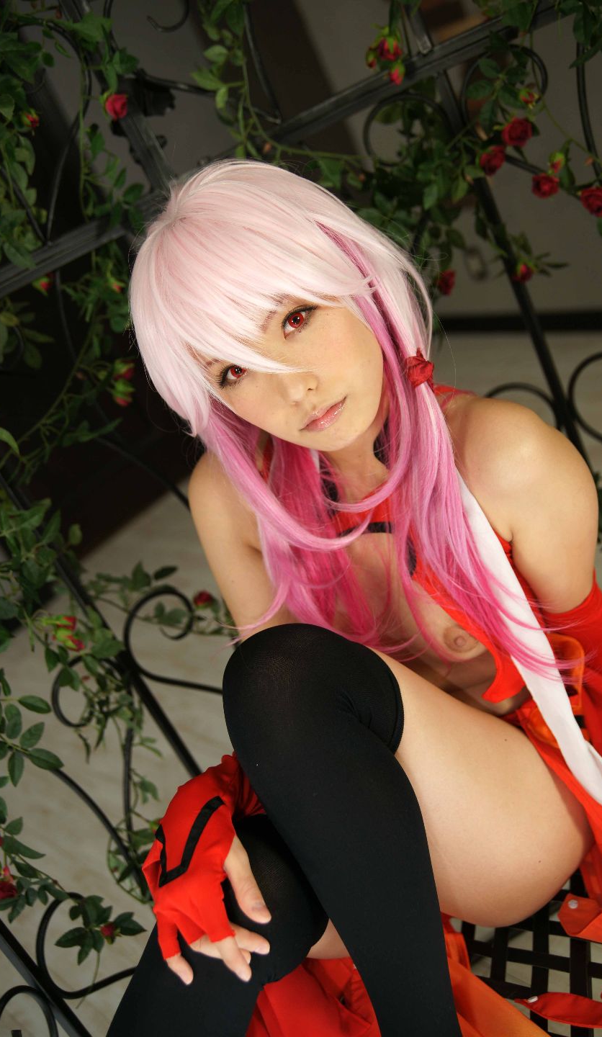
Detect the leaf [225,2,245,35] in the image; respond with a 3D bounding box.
[{"bbox_3d":[-0.079,-0.606,1.220,0.022,0.041,0.009,0,0,-11],"label":"leaf"}]

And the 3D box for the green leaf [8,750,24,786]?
[{"bbox_3d":[-0.300,0.262,1.060,0.016,0.036,0.009,-3,9,-16],"label":"green leaf"}]

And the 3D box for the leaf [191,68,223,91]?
[{"bbox_3d":[-0.100,-0.466,1.070,0.017,0.041,0.009,-63,15,19],"label":"leaf"}]

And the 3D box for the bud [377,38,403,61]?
[{"bbox_3d":[0.092,-0.488,1.050,0.025,0.025,0.025,-21,24,14],"label":"bud"}]

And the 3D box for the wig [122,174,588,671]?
[{"bbox_3d":[0.037,-0.091,0.860,0.280,0.480,0.260,-32,14,5],"label":"wig"}]

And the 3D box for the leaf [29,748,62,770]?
[{"bbox_3d":[-0.226,0.212,0.890,0.008,0.034,0.017,113,180,-65],"label":"leaf"}]

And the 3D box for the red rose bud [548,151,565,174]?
[{"bbox_3d":[0.287,-0.399,1.130,0.018,0.025,0.018,17,12,8],"label":"red rose bud"}]

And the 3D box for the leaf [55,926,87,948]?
[{"bbox_3d":[-0.209,0.381,0.915,0.034,0.008,0.017,-27,62,0],"label":"leaf"}]

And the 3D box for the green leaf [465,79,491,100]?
[{"bbox_3d":[0.187,-0.451,1.060,0.029,0.020,0.008,-13,2,0],"label":"green leaf"}]

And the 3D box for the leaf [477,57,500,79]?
[{"bbox_3d":[0.194,-0.465,1.040,0.018,0.030,0.009,-46,9,24],"label":"leaf"}]

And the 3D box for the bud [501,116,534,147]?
[{"bbox_3d":[0.261,-0.467,1.220,0.038,0.038,0.032,0,12,6],"label":"bud"}]

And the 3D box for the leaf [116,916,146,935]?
[{"bbox_3d":[-0.154,0.369,0.915,0.031,0.008,0.017,17,59,0],"label":"leaf"}]

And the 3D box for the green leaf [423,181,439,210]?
[{"bbox_3d":[0.143,-0.355,1.110,0.017,0.033,0.008,15,0,13],"label":"green leaf"}]

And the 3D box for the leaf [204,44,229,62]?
[{"bbox_3d":[-0.088,-0.485,1.050,0.027,0.018,0.008,-4,7,0],"label":"leaf"}]

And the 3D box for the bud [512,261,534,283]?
[{"bbox_3d":[0.258,-0.286,1.170,0.025,0.025,0.026,20,56,7],"label":"bud"}]

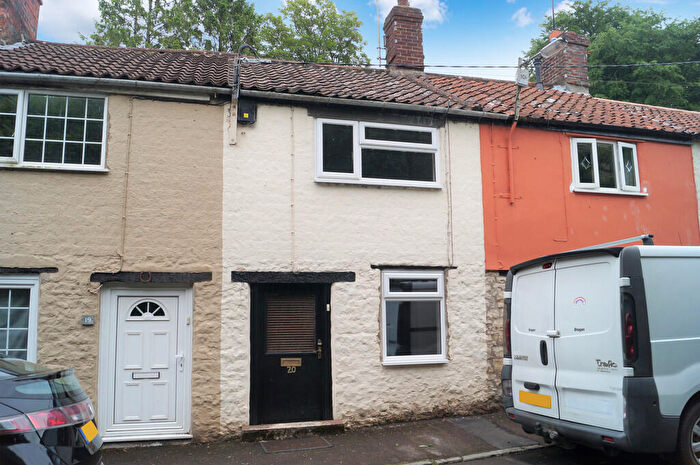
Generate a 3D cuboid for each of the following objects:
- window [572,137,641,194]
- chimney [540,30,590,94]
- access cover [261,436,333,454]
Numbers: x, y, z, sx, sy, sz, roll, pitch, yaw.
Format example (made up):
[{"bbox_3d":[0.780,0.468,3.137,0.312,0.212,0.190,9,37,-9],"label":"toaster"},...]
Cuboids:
[{"bbox_3d":[4.108,-1.042,8.351,1.380,0.850,0.150,2,-7,-18],"label":"window"},{"bbox_3d":[4.927,-3.784,12.072,0.670,1.510,0.850,2,-7,-18],"label":"chimney"},{"bbox_3d":[-0.640,2.498,6.144,0.750,0.040,0.460,-1,-5,-11],"label":"access cover"}]

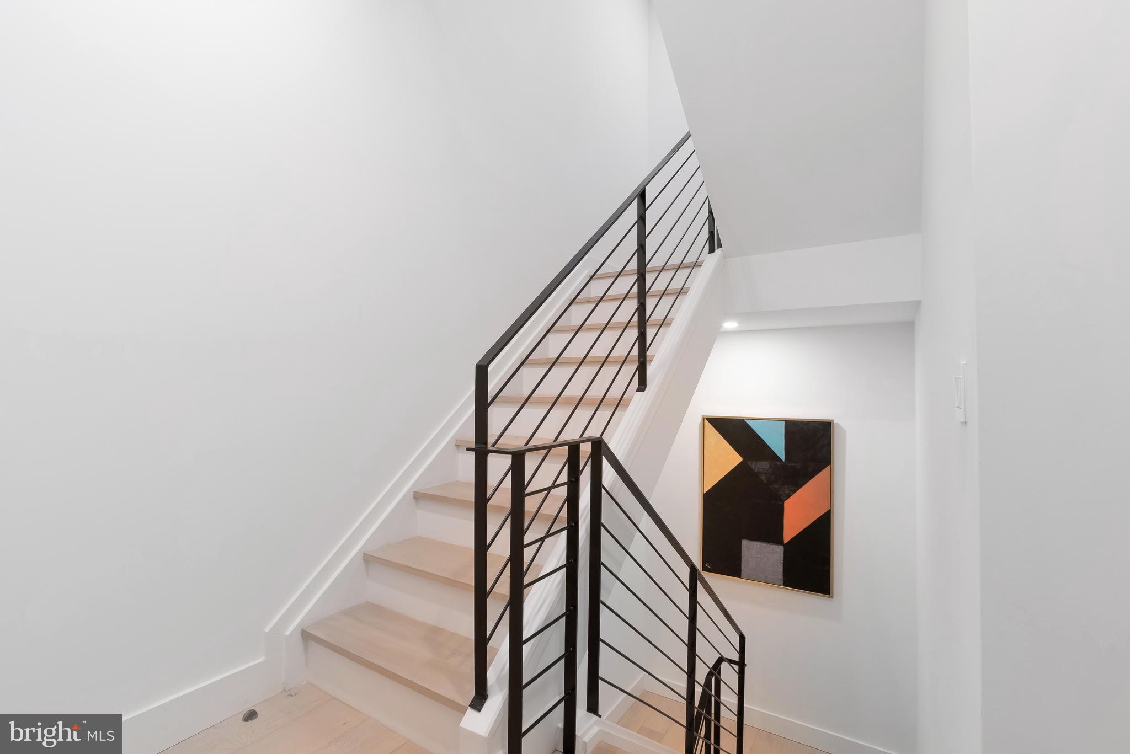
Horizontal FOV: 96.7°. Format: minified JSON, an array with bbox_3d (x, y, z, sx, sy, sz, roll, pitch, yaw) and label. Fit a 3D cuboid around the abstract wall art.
[{"bbox_3d":[1.484,0.921,3.752,0.927,1.234,0.040,0,-1,33],"label":"abstract wall art"}]

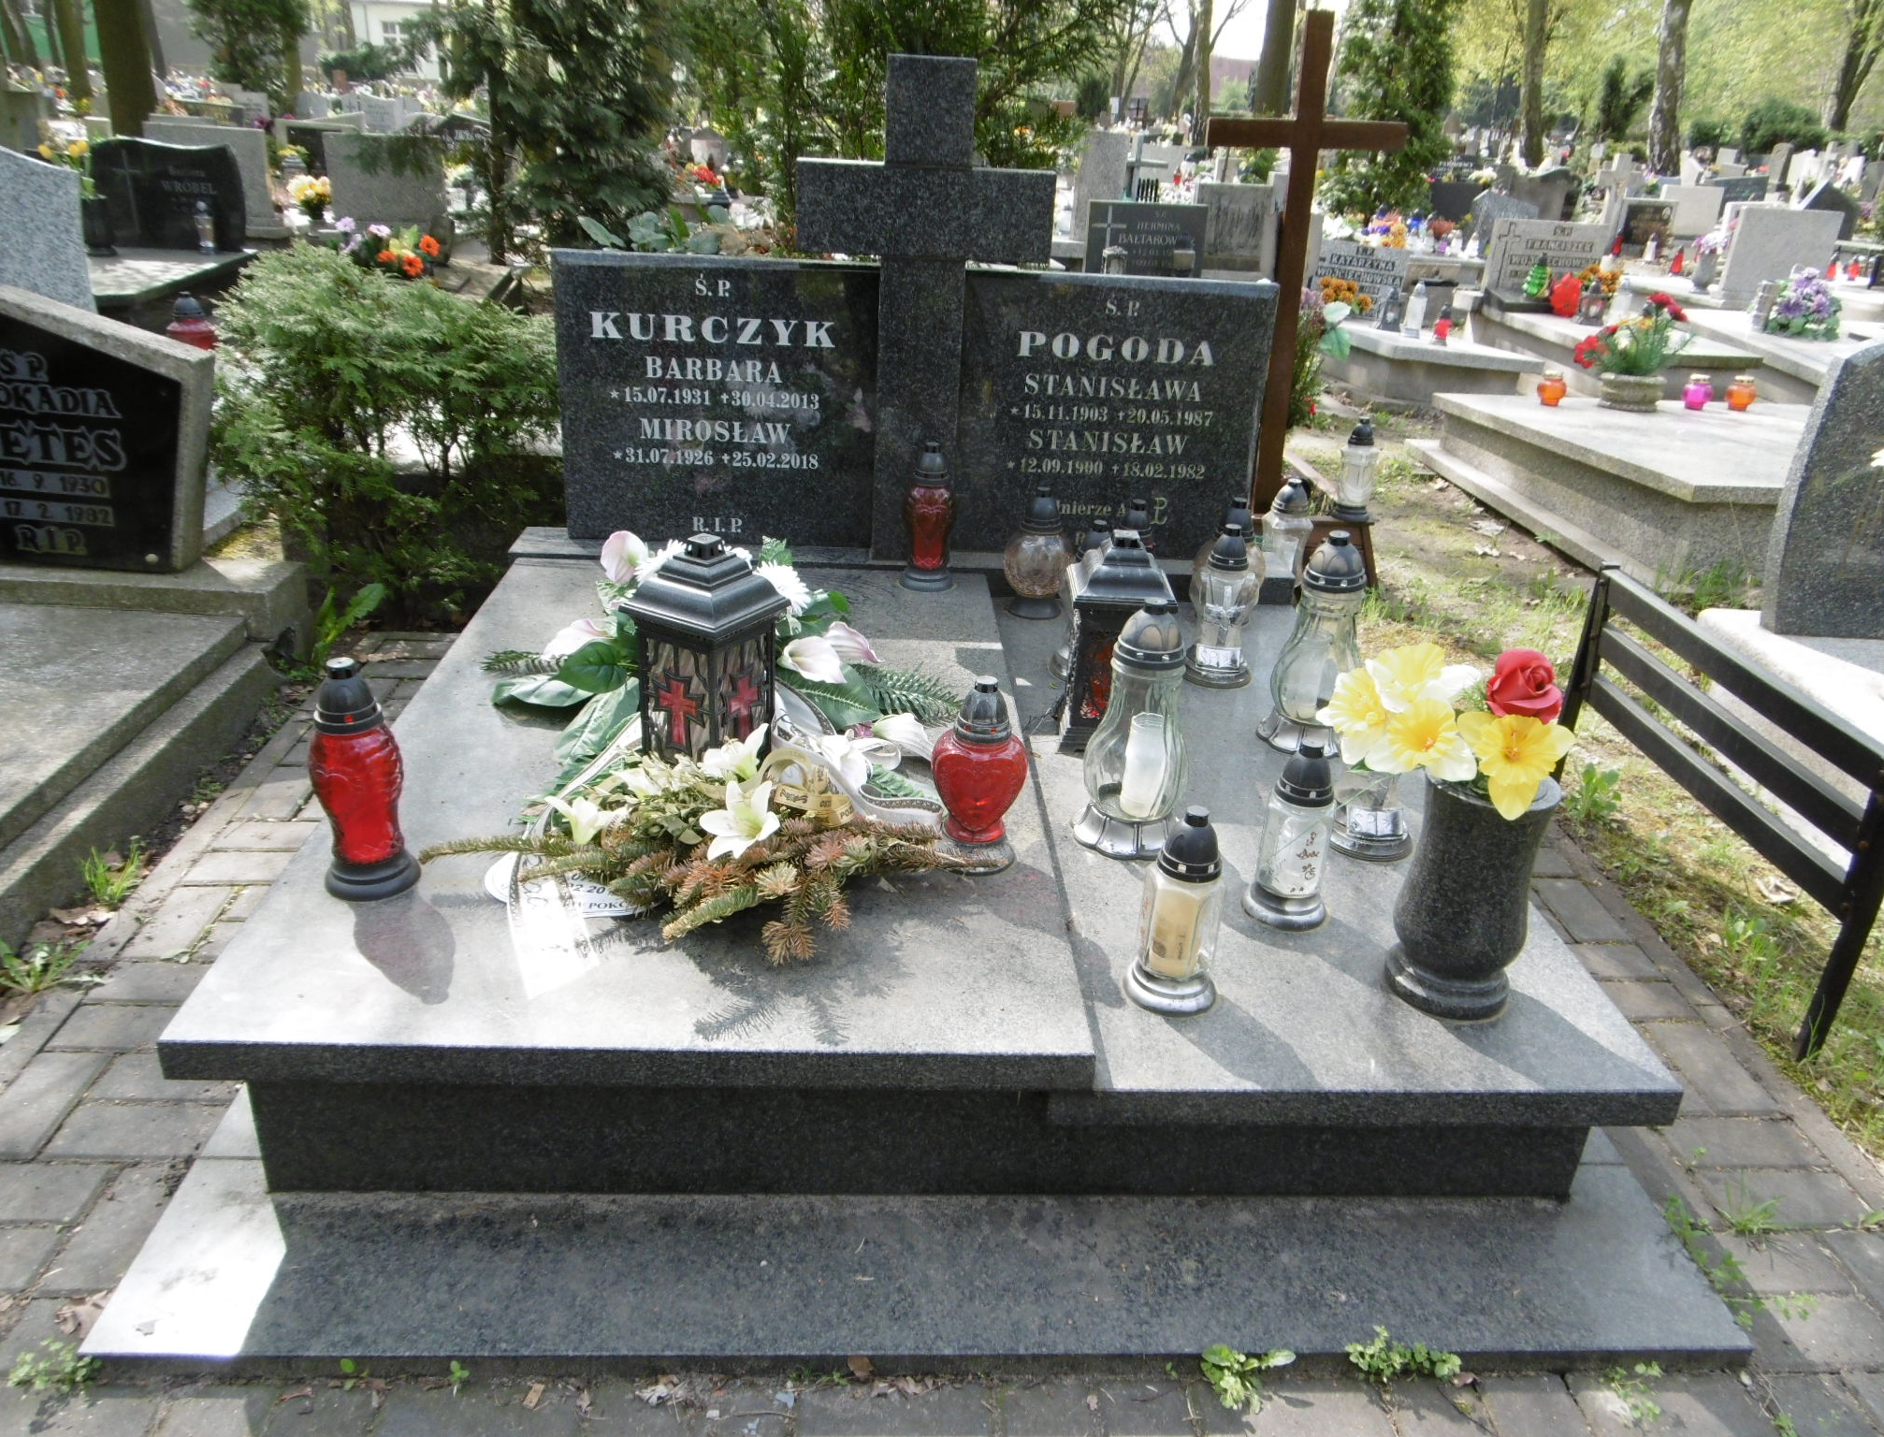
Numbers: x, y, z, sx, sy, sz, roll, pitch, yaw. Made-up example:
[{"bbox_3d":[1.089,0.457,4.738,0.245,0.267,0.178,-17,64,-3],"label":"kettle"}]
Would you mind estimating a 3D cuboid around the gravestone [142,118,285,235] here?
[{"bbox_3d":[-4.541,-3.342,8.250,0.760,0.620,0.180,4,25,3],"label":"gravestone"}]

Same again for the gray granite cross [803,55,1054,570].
[{"bbox_3d":[-0.044,-0.831,2.813,0.518,1.000,0.140,1,21,-3],"label":"gray granite cross"}]

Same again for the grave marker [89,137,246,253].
[{"bbox_3d":[-4.360,-2.946,7.469,0.730,0.570,0.120,0,25,-6],"label":"grave marker"}]

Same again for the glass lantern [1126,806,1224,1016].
[{"bbox_3d":[0.305,0.233,1.657,0.124,0.257,0.124,1,25,-3],"label":"glass lantern"}]

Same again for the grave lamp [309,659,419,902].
[{"bbox_3d":[-0.751,0.077,1.702,0.125,0.310,0.125,1,25,-3],"label":"grave lamp"}]

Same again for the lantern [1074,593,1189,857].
[{"bbox_3d":[0.288,0.004,1.912,0.168,0.363,0.168,2,26,-4],"label":"lantern"}]

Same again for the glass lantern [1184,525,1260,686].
[{"bbox_3d":[0.551,-0.220,2.546,0.132,0.299,0.132,1,24,-3],"label":"glass lantern"}]

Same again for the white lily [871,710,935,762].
[{"bbox_3d":[-0.060,0.027,2.050,0.102,0.057,0.070,10,26,16],"label":"white lily"}]

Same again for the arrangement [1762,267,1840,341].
[{"bbox_3d":[4.511,-2.167,6.956,0.280,0.290,0.250,1,25,-3],"label":"arrangement"}]

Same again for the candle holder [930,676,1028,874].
[{"bbox_3d":[0.055,0.070,1.802,0.127,0.265,0.117,4,24,2],"label":"candle holder"}]

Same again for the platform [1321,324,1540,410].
[{"bbox_3d":[2.570,-1.901,7.129,0.780,0.300,1.150,5,24,4],"label":"platform"}]

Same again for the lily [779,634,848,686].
[{"bbox_3d":[-0.215,-0.098,2.209,0.098,0.062,0.072,18,29,30],"label":"lily"}]

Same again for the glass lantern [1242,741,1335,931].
[{"bbox_3d":[0.496,0.158,1.838,0.122,0.250,0.122,1,25,-3],"label":"glass lantern"}]

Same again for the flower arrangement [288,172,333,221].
[{"bbox_3d":[-3.951,-3.255,8.300,0.280,0.290,0.260,-8,27,-23],"label":"flower arrangement"}]

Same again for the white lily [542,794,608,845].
[{"bbox_3d":[-0.468,0.132,1.726,0.098,0.065,0.080,-4,25,-15],"label":"white lily"}]

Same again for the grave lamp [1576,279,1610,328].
[{"bbox_3d":[3.399,-2.168,6.934,0.120,0.225,0.120,1,25,-3],"label":"grave lamp"}]

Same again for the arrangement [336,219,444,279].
[{"bbox_3d":[-2.583,-2.194,6.211,0.470,0.280,0.310,1,24,-3],"label":"arrangement"}]

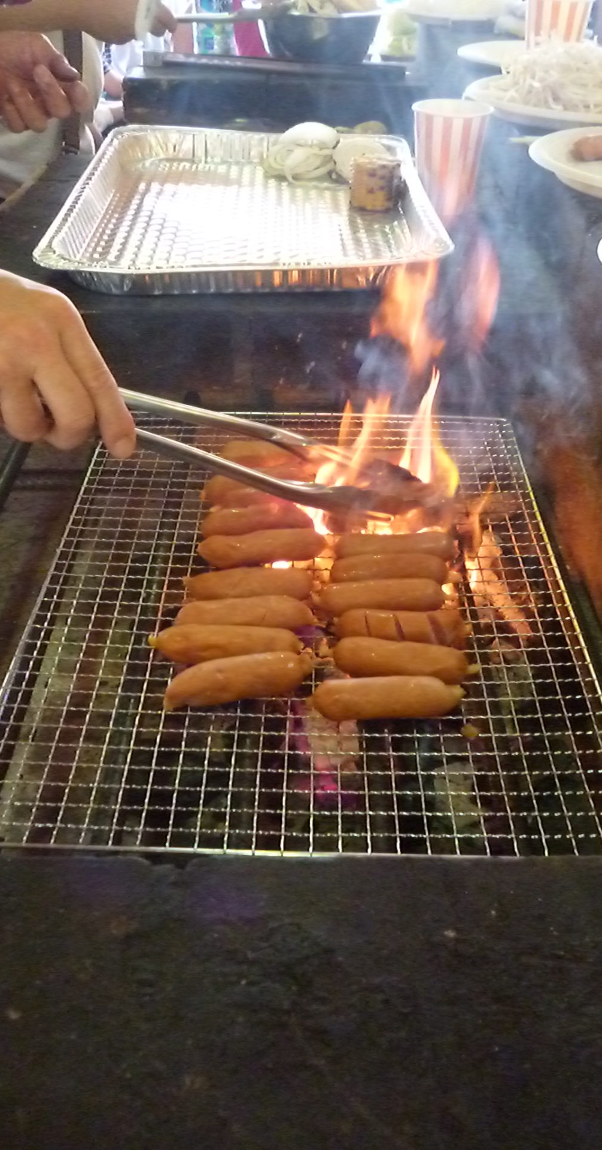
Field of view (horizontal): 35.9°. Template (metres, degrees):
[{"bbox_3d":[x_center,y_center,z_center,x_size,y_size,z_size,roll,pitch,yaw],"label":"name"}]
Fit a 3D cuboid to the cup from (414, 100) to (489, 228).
[{"bbox_3d":[0.121,-0.339,0.764,0.065,0.081,0.065,0,38,0],"label":"cup"}]

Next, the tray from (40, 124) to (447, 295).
[{"bbox_3d":[-0.038,-0.281,0.724,0.270,0.042,0.330,0,38,0],"label":"tray"}]

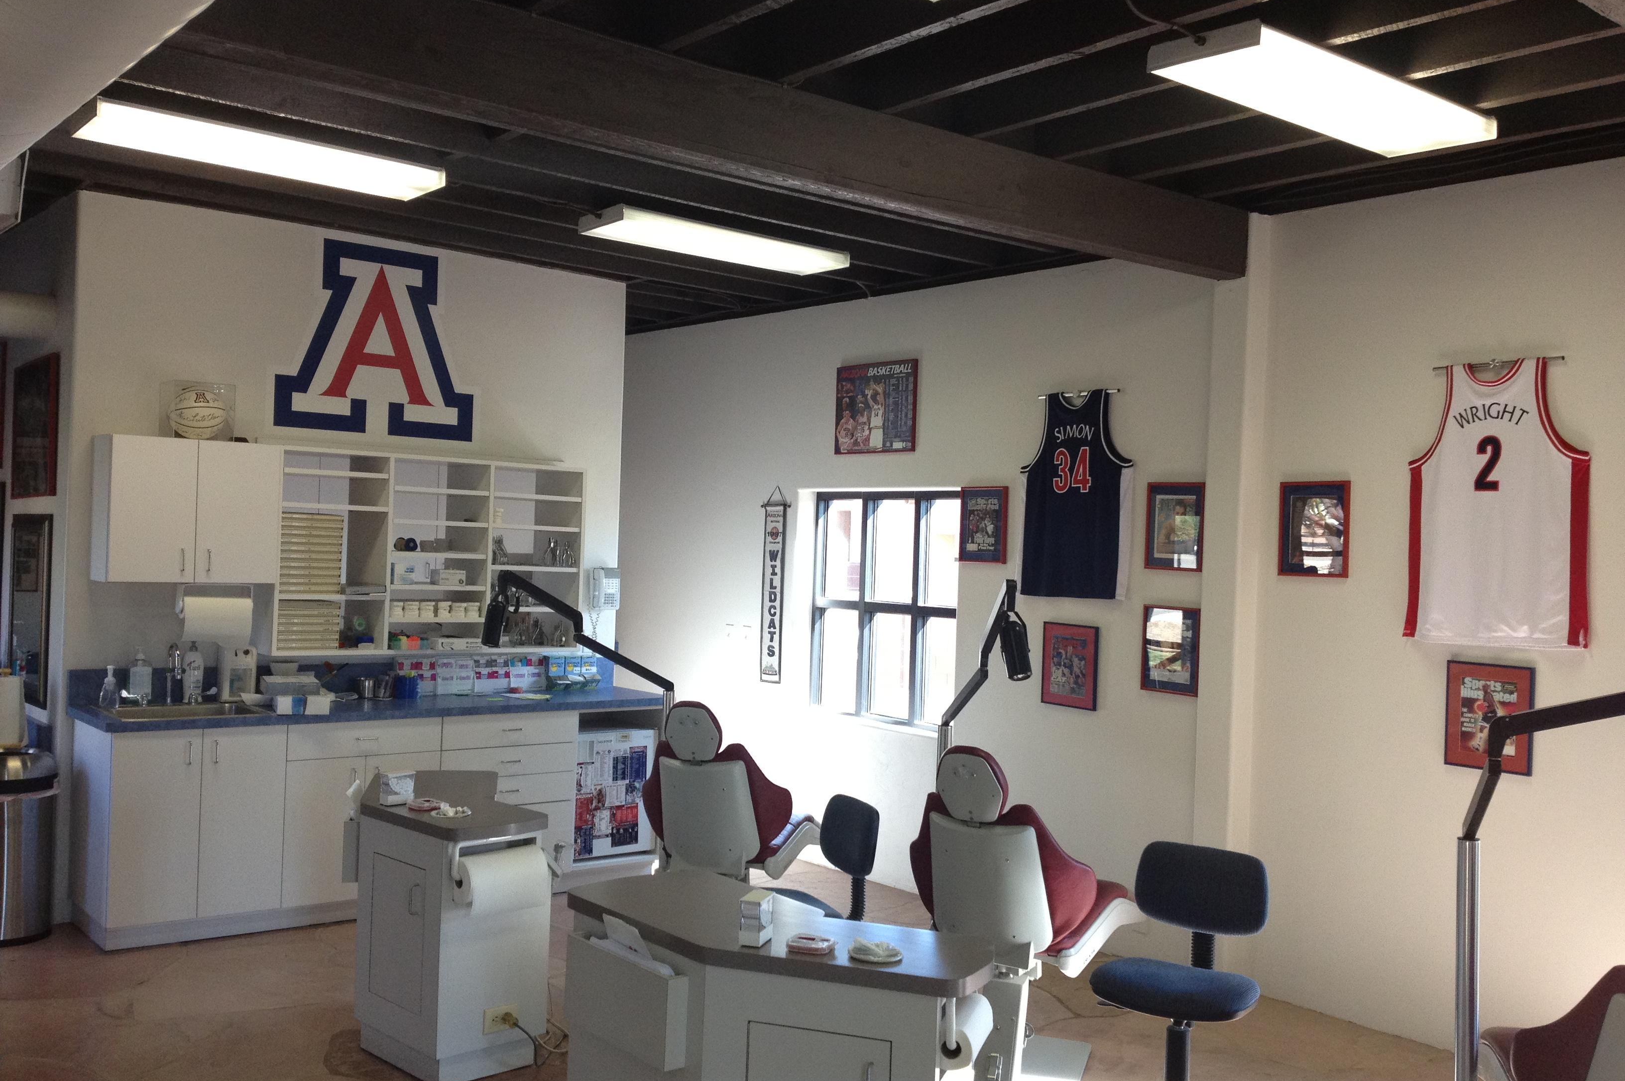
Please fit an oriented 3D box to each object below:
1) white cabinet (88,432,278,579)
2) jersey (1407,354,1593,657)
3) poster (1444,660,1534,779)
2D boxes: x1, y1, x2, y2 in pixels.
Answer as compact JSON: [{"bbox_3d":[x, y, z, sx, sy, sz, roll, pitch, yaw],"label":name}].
[{"bbox_3d":[-2.652,-0.123,6.947,0.701,0.595,0.280,2,0,-41],"label":"white cabinet"},{"bbox_3d":[2.413,-0.140,5.802,0.045,0.985,0.680,2,0,-37],"label":"jersey"},{"bbox_3d":[2.393,0.624,5.810,0.025,0.372,0.312,2,0,-37],"label":"poster"}]

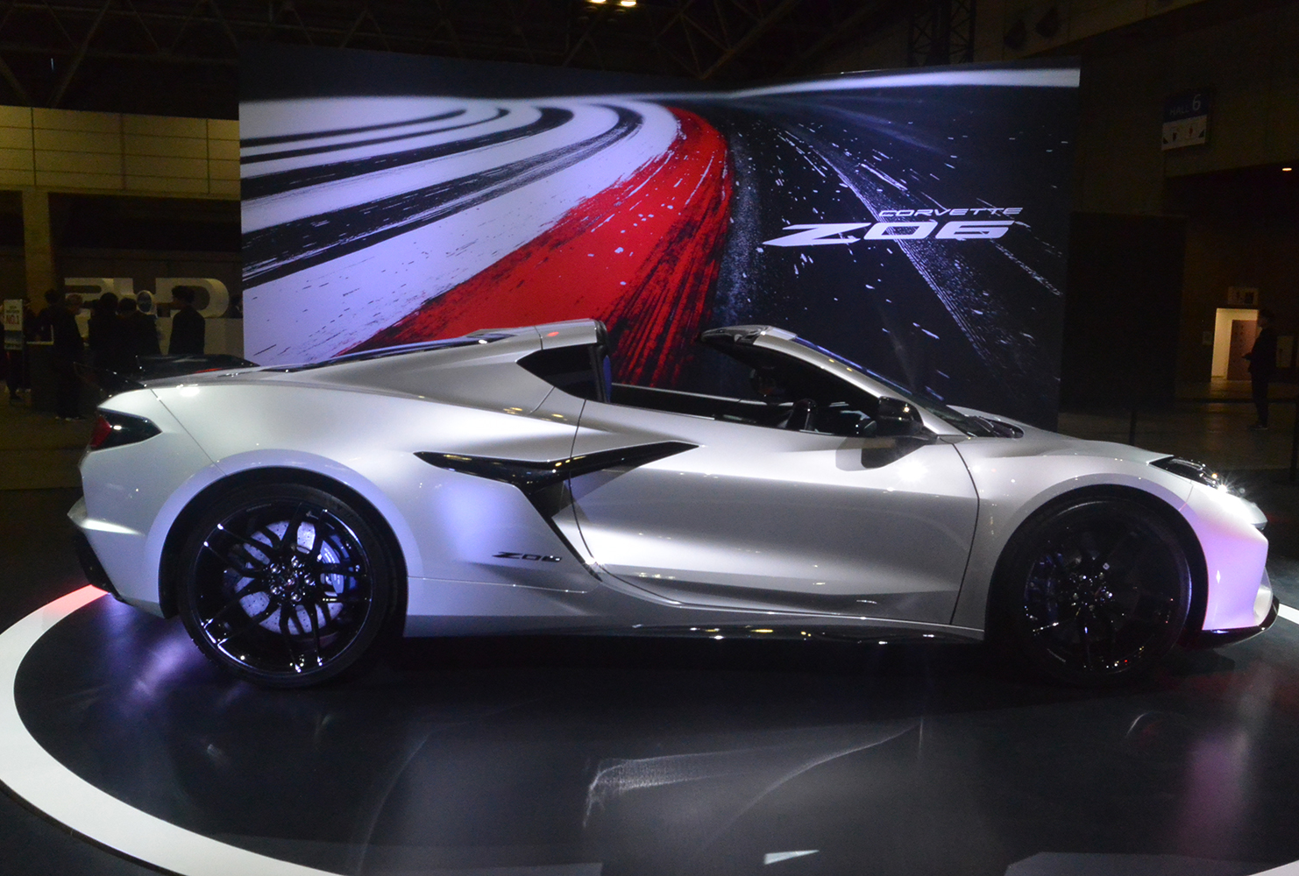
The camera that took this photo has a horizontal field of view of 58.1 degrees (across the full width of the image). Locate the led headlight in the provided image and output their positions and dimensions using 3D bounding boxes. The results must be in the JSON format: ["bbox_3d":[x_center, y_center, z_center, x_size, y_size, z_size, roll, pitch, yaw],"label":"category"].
[{"bbox_3d":[1.967,0.127,4.250,0.350,0.130,0.340,1,7,-4],"label":"led headlight"}]

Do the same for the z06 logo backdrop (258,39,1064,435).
[{"bbox_3d":[0.034,-1.171,8.472,5.580,3.000,1.160,1,7,0],"label":"z06 logo backdrop"}]

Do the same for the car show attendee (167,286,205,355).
[{"bbox_3d":[-5.681,-1.006,14.398,0.460,1.720,0.310,-1,7,-17],"label":"car show attendee"}]

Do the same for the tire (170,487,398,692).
[{"bbox_3d":[-1.190,0.457,3.931,0.700,0.700,0.330,1,7,-4],"label":"tire"}]

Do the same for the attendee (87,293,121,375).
[{"bbox_3d":[-6.162,-0.823,13.294,0.470,1.650,0.300,1,7,0],"label":"attendee"}]

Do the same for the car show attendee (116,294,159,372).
[{"bbox_3d":[-5.857,-0.791,13.392,0.480,1.620,0.310,1,7,-6],"label":"car show attendee"}]

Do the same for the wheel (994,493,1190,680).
[{"bbox_3d":[1.528,0.513,4.093,0.670,0.670,0.270,1,7,-4],"label":"wheel"}]

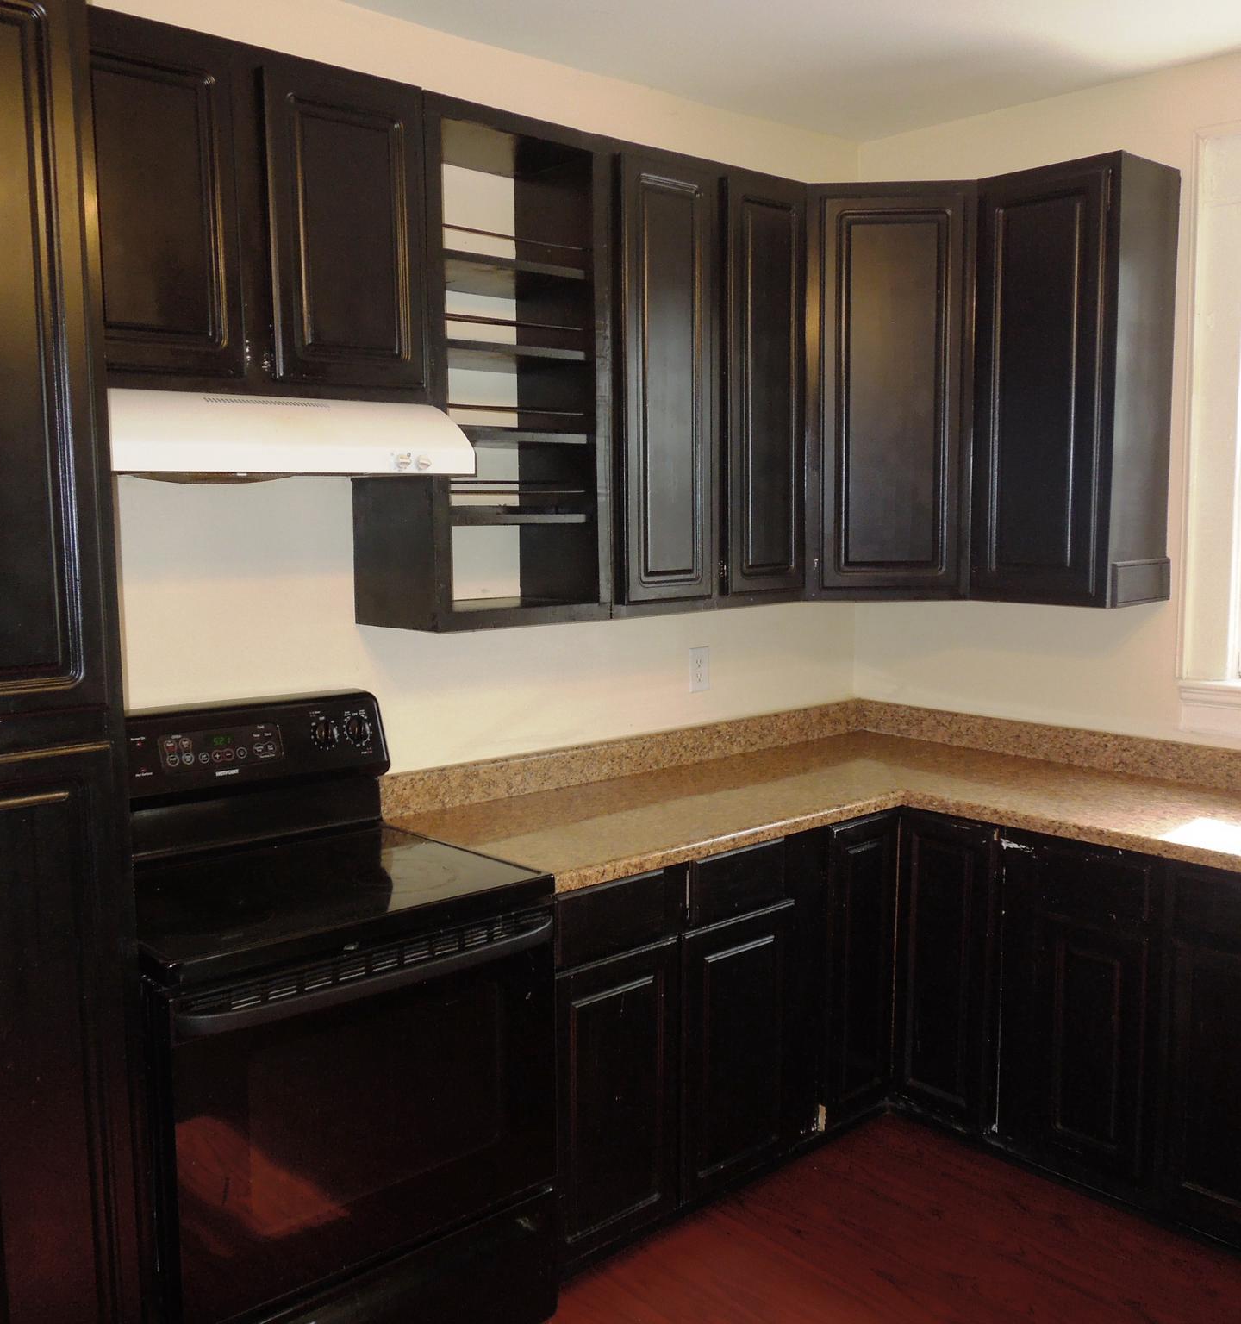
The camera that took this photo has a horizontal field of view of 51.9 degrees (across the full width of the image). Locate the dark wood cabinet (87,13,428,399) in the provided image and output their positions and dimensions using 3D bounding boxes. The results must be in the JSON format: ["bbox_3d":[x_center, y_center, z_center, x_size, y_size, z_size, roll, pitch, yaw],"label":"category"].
[{"bbox_3d":[-0.767,-0.807,2.420,0.744,0.605,0.347,-6,8,-41],"label":"dark wood cabinet"}]

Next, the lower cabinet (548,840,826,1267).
[{"bbox_3d":[-0.029,0.804,3.051,0.828,0.821,0.620,-6,8,-41],"label":"lower cabinet"}]

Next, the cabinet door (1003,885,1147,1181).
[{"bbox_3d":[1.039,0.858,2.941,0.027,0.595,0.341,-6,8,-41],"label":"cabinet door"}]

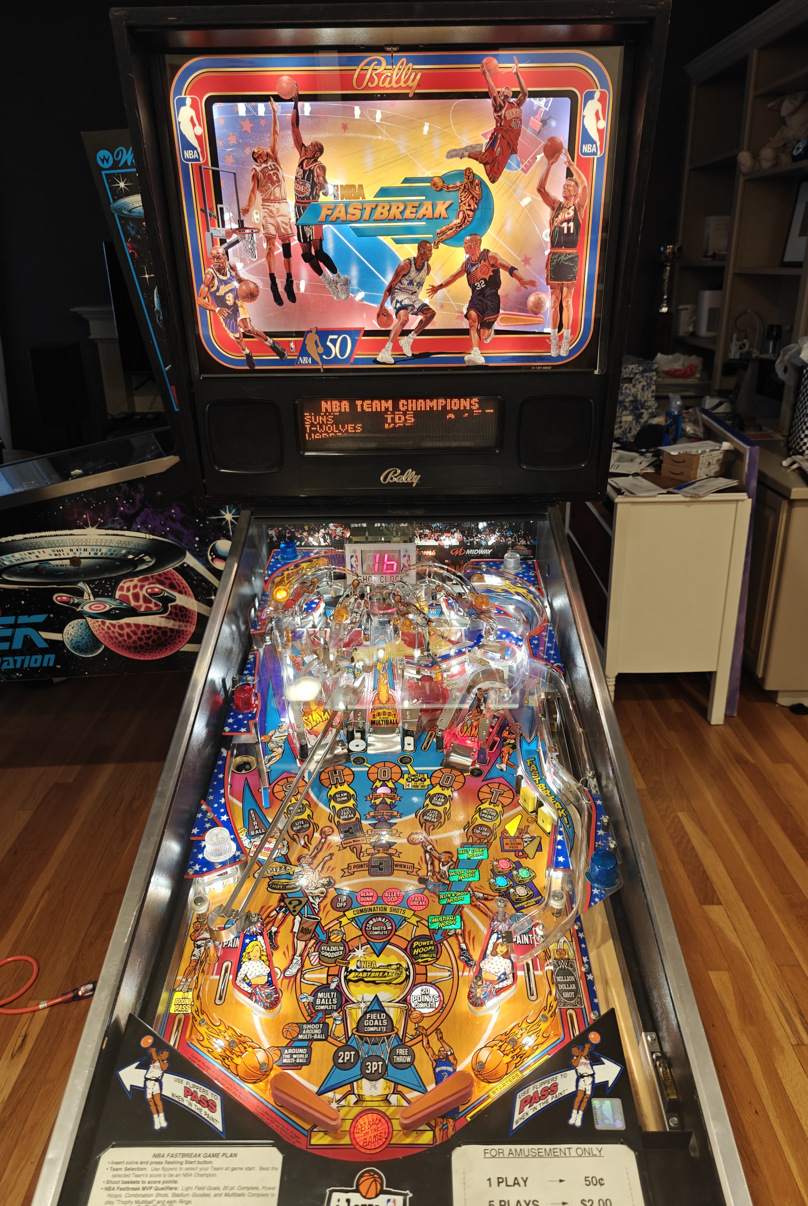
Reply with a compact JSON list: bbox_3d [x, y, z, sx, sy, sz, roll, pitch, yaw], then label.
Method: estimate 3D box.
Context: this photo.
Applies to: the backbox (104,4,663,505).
[{"bbox_3d":[-0.010,-0.506,1.372,0.730,0.715,0.335,-1,21,0],"label":"backbox"}]

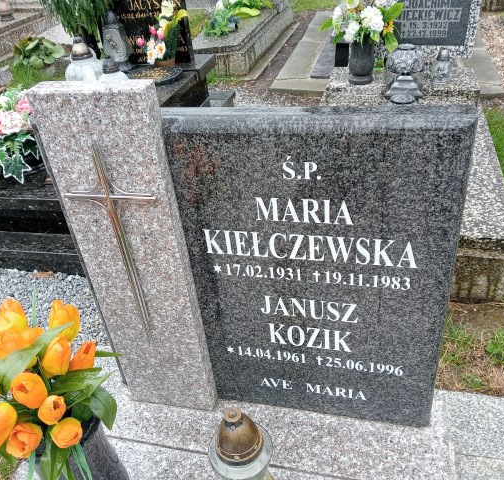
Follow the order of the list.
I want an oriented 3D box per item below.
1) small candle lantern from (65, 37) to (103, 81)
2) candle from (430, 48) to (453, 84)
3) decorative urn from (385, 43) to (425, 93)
[{"bbox_3d":[-0.932,-0.975,2.875,0.185,0.290,0.185,4,35,15],"label":"small candle lantern"},{"bbox_3d":[0.995,-0.916,2.710,0.125,0.167,0.125,4,35,15],"label":"candle"},{"bbox_3d":[0.799,-0.900,2.679,0.190,0.209,0.190,4,35,15],"label":"decorative urn"}]

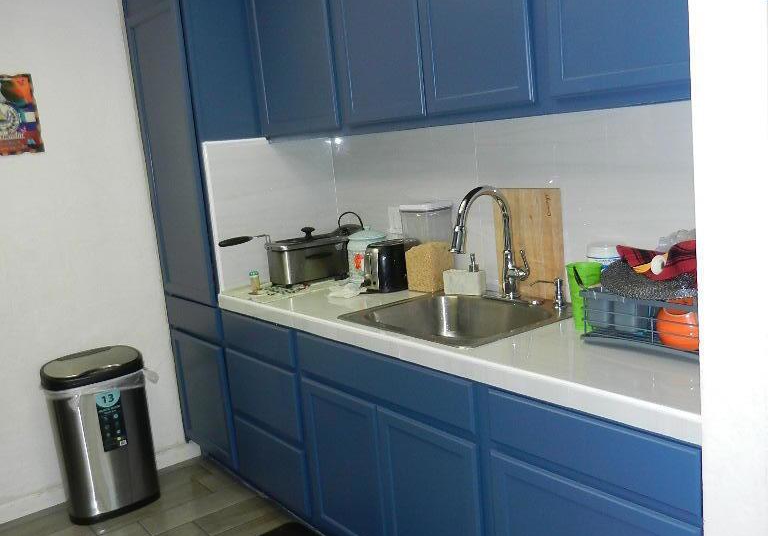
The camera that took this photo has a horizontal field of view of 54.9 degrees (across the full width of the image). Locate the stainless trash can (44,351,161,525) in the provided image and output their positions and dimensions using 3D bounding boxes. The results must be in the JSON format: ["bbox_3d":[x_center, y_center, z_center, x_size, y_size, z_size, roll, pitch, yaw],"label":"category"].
[{"bbox_3d":[-1.213,0.709,3.201,0.390,0.655,0.290,-13,12,-39],"label":"stainless trash can"}]

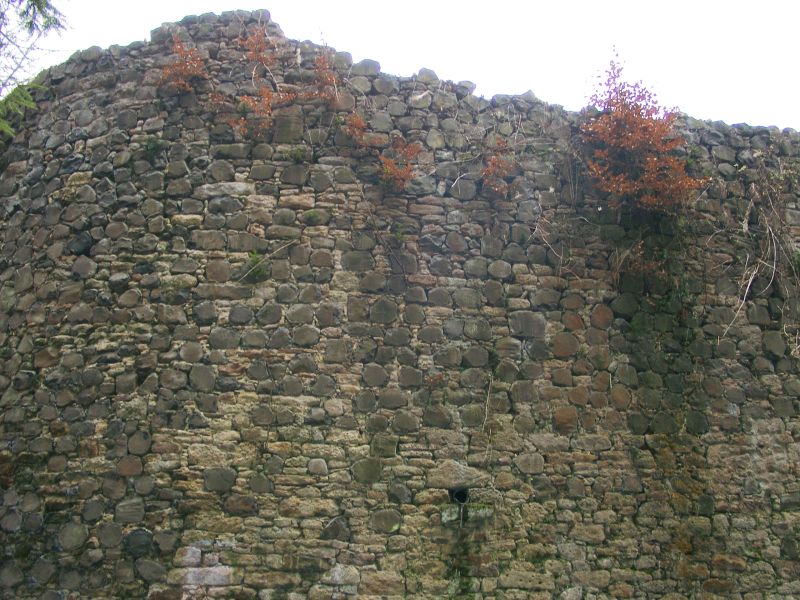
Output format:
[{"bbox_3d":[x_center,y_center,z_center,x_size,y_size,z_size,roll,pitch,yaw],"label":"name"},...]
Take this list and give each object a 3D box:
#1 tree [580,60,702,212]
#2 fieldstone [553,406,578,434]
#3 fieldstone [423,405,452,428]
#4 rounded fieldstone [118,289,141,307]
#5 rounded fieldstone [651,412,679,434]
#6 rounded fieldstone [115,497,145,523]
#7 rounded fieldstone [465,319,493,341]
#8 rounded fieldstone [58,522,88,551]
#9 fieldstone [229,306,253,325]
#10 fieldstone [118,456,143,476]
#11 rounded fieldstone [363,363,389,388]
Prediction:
[{"bbox_3d":[2.756,-1.866,8.969,1.250,1.735,1.100,4,-12,-17],"label":"tree"},{"bbox_3d":[1.586,1.155,7.530,0.244,0.260,0.200,2,-16,-6],"label":"fieldstone"},{"bbox_3d":[0.355,1.103,7.440,0.274,0.220,0.196,0,-16,-1],"label":"fieldstone"},{"bbox_3d":[-2.729,-0.025,7.928,0.221,0.181,0.161,-5,-15,18],"label":"rounded fieldstone"},{"bbox_3d":[2.442,1.140,7.254,0.257,0.202,0.184,0,-14,0],"label":"rounded fieldstone"},{"bbox_3d":[-2.574,1.994,7.478,0.296,0.238,0.205,-3,-16,12],"label":"rounded fieldstone"},{"bbox_3d":[0.746,0.280,7.468,0.265,0.208,0.189,0,-14,0],"label":"rounded fieldstone"},{"bbox_3d":[-3.135,2.271,7.545,0.305,0.259,0.214,-4,-16,15],"label":"rounded fieldstone"},{"bbox_3d":[-1.712,0.157,8.487,0.276,0.205,0.204,-1,-12,6],"label":"fieldstone"},{"bbox_3d":[-2.599,1.606,7.580,0.241,0.186,0.163,-3,-16,12],"label":"fieldstone"},{"bbox_3d":[-0.230,0.698,7.364,0.242,0.224,0.186,0,-14,0],"label":"rounded fieldstone"}]

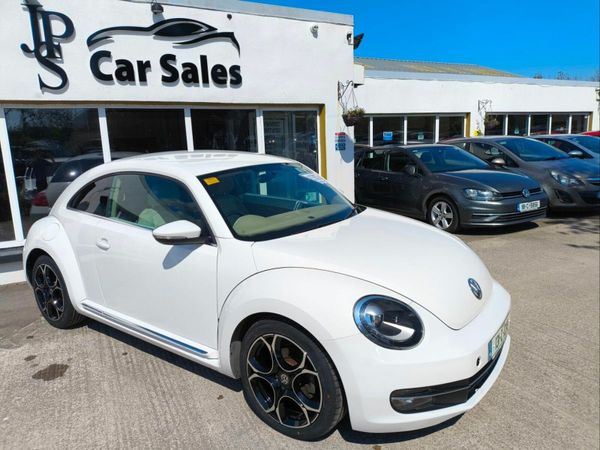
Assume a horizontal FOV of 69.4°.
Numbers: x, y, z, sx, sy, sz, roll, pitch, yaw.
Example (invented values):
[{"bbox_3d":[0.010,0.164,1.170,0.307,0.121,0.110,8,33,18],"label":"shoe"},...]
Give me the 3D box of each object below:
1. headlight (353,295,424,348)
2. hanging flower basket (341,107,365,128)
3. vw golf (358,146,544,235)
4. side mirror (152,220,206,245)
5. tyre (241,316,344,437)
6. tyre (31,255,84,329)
[{"bbox_3d":[0.434,0.475,2.120,0.310,0.240,0.270,-9,12,-44],"label":"headlight"},{"bbox_3d":[0.815,-1.653,6.600,0.335,0.290,0.335,-2,10,0],"label":"hanging flower basket"},{"bbox_3d":[2.484,-0.842,8.509,1.800,1.470,4.260,-7,11,-27],"label":"vw golf"},{"bbox_3d":[-0.725,0.042,2.551,0.160,0.145,0.230,6,11,35],"label":"side mirror"},{"bbox_3d":[-0.020,0.785,2.310,0.670,0.665,0.235,6,11,36],"label":"tyre"},{"bbox_3d":[-2.070,0.562,3.791,0.670,0.665,0.235,6,11,35],"label":"tyre"}]

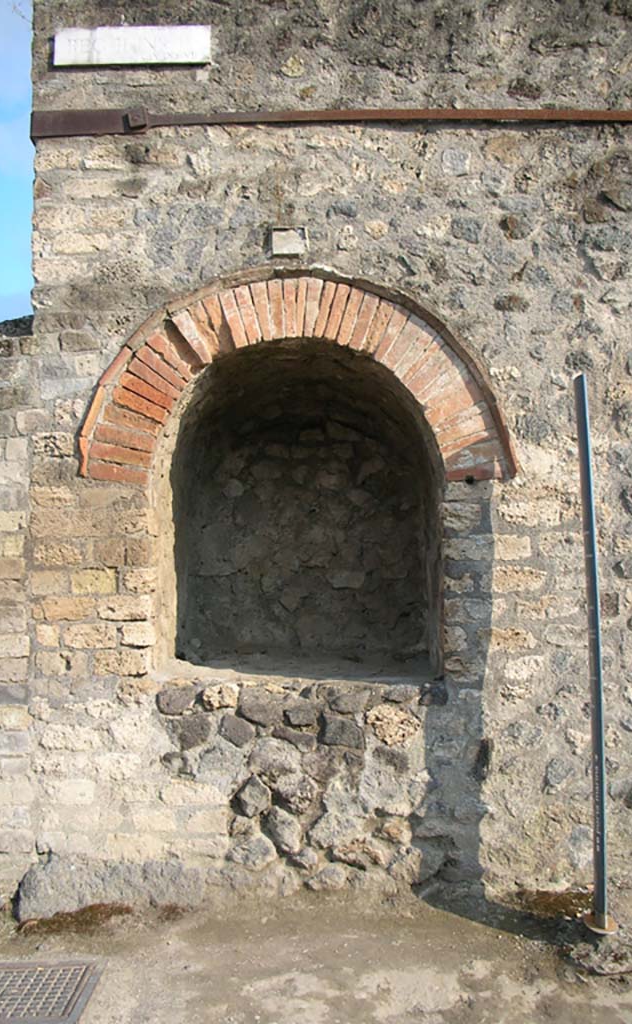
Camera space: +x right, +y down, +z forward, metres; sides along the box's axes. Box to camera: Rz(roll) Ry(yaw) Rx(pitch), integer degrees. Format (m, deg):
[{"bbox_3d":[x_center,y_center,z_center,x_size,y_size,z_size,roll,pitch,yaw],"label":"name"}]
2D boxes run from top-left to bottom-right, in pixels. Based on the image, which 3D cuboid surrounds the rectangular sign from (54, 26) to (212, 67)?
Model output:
[{"bbox_3d":[-0.757,-1.929,4.275,0.648,0.155,0.030,0,-1,1],"label":"rectangular sign"}]

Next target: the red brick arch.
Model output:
[{"bbox_3d":[-0.070,-0.547,4.360,1.790,0.880,0.300,0,-1,1],"label":"red brick arch"}]

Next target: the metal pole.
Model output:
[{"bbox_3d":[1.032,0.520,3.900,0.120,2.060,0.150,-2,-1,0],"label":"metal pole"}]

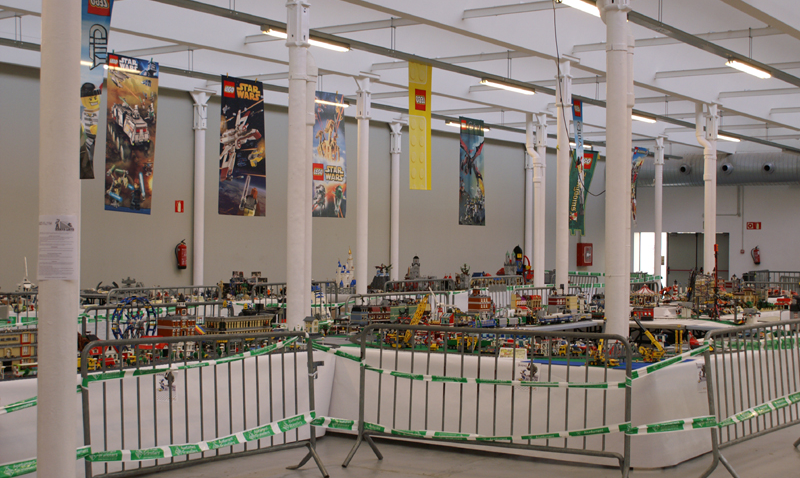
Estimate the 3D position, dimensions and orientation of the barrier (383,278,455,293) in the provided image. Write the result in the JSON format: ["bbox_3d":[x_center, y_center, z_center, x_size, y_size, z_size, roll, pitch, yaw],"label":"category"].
[{"bbox_3d":[0.371,1.277,20.398,0.450,1.100,2.100,0,0,34],"label":"barrier"}]

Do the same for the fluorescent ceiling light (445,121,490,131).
[{"bbox_3d":[1.323,-2.185,22.500,0.140,0.100,1.530,0,0,35],"label":"fluorescent ceiling light"}]

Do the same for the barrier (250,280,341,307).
[{"bbox_3d":[-1.568,1.172,17.558,0.420,1.030,2.000,1,0,37],"label":"barrier"}]

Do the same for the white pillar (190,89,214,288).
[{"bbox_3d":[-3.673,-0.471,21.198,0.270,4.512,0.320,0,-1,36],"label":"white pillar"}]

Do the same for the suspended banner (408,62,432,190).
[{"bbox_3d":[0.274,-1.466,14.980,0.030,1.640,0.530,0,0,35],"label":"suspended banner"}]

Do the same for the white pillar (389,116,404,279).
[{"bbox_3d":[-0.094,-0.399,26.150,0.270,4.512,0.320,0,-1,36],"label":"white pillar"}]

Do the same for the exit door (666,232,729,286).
[{"bbox_3d":[8.371,0.909,32.497,1.820,2.100,0.100,0,0,35],"label":"exit door"}]

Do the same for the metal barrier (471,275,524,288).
[{"bbox_3d":[1.848,1.216,21.838,0.420,1.030,2.000,1,0,34],"label":"metal barrier"}]

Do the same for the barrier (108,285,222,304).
[{"bbox_3d":[-3.268,1.222,16.098,0.450,1.100,2.100,0,0,36],"label":"barrier"}]

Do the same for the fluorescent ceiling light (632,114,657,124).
[{"bbox_3d":[4.525,-2.297,21.738,0.150,0.110,1.480,0,-1,36],"label":"fluorescent ceiling light"}]

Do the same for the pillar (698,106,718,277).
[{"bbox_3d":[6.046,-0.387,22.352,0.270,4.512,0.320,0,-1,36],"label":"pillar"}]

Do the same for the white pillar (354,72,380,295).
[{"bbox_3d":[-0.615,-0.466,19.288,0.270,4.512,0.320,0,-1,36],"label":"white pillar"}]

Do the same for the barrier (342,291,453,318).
[{"bbox_3d":[-0.008,1.252,15.198,0.450,1.100,2.100,0,0,39],"label":"barrier"}]

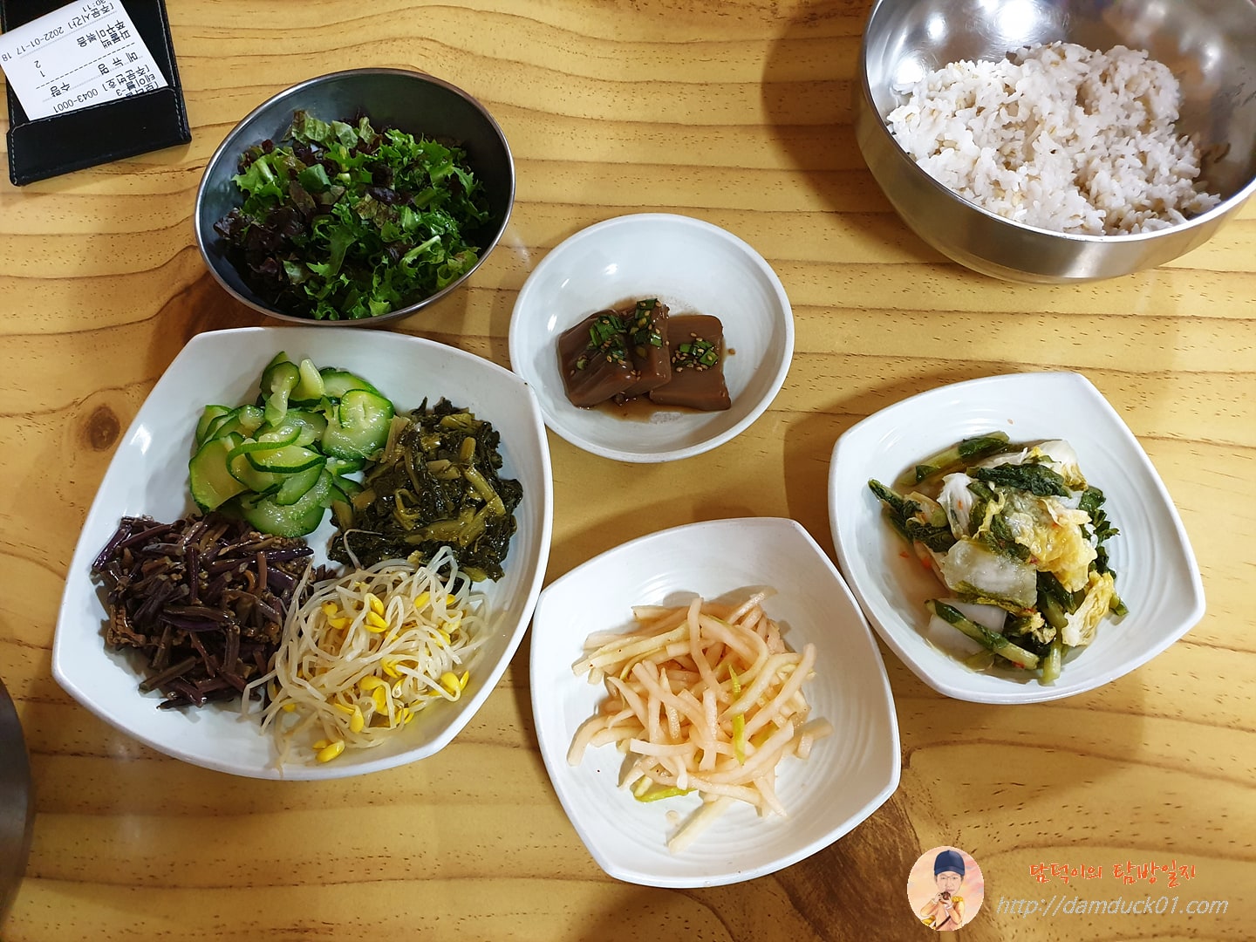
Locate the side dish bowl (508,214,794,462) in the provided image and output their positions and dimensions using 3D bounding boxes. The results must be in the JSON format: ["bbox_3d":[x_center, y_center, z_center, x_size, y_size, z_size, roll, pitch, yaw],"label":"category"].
[{"bbox_3d":[0.012,-0.061,0.469,0.137,0.033,0.137,-1,68,2],"label":"side dish bowl"}]

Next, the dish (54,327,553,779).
[{"bbox_3d":[-0.136,0.036,0.430,0.204,0.043,0.204,9,68,6],"label":"dish"}]

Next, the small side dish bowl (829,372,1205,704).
[{"bbox_3d":[0.164,0.034,0.422,0.143,0.037,0.143,-19,68,-5],"label":"small side dish bowl"}]

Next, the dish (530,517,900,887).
[{"bbox_3d":[0.034,0.097,0.401,0.141,0.037,0.141,-20,68,-6],"label":"dish"}]

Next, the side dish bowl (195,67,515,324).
[{"bbox_3d":[-0.133,-0.130,0.491,0.157,0.056,0.157,-1,68,2],"label":"side dish bowl"}]

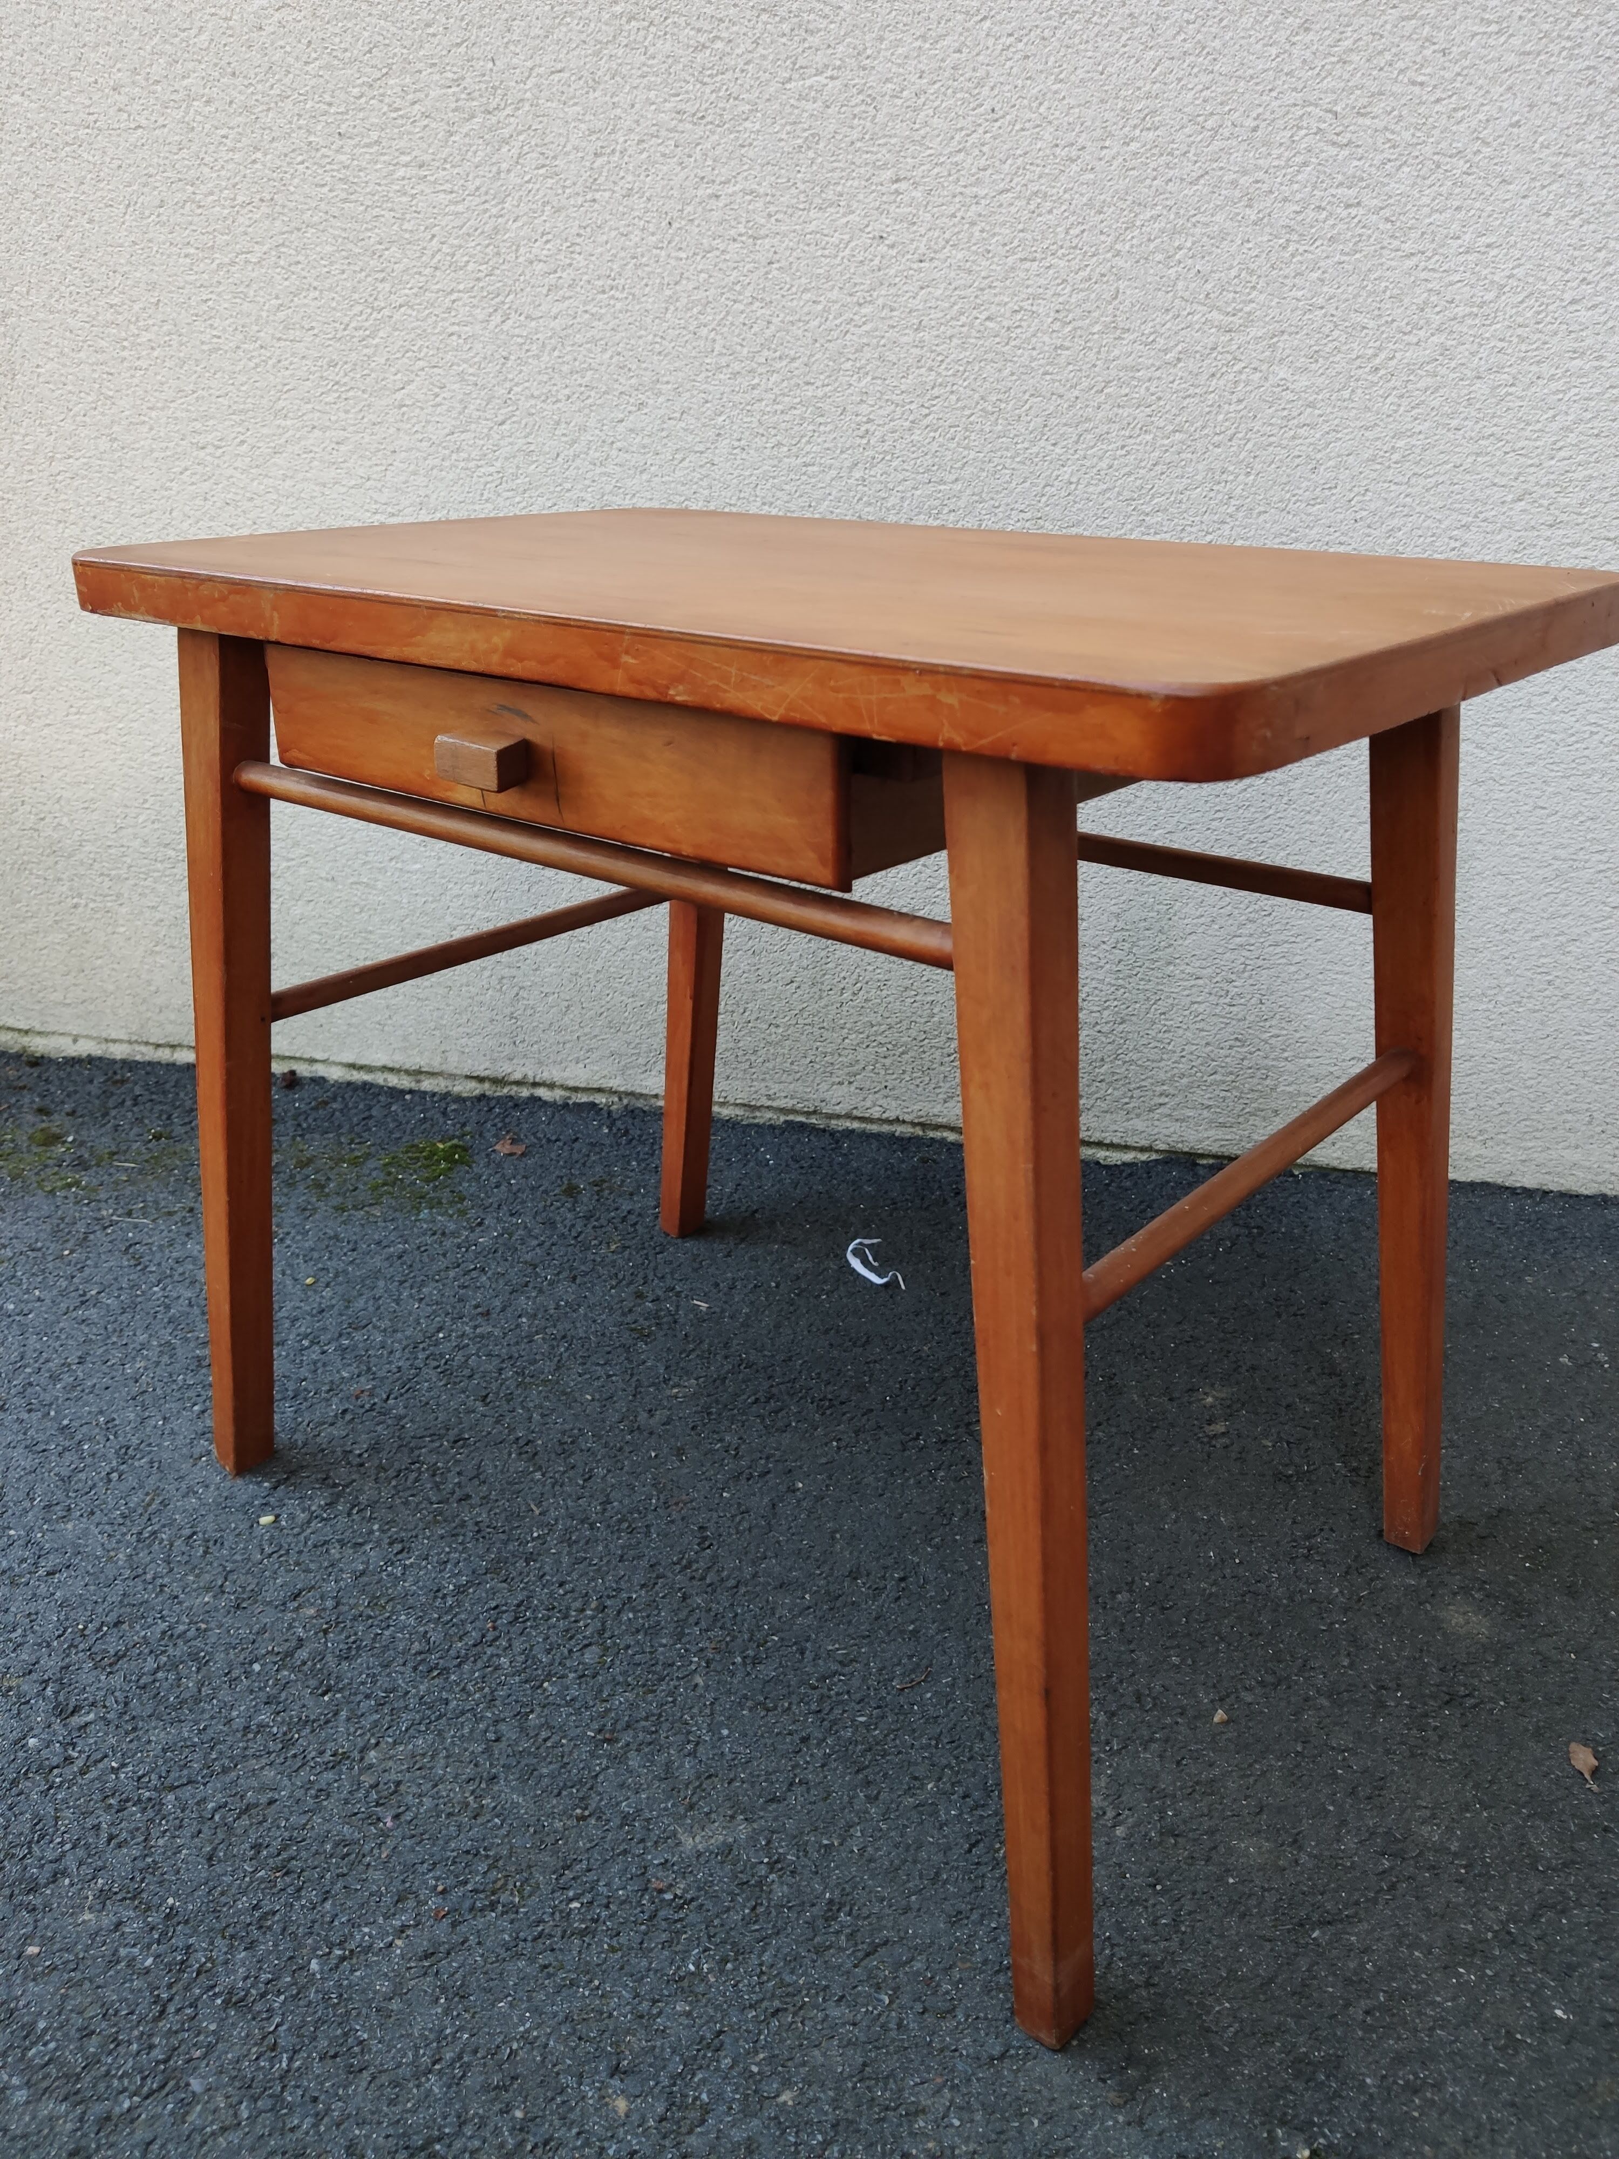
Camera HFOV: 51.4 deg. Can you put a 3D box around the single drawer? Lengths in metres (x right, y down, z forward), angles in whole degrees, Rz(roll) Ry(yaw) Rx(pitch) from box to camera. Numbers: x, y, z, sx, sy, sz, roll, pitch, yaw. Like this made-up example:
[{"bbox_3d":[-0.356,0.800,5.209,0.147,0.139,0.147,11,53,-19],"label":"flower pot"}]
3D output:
[{"bbox_3d":[-0.045,-0.245,1.095,0.479,0.087,0.411,18,29,36],"label":"single drawer"}]

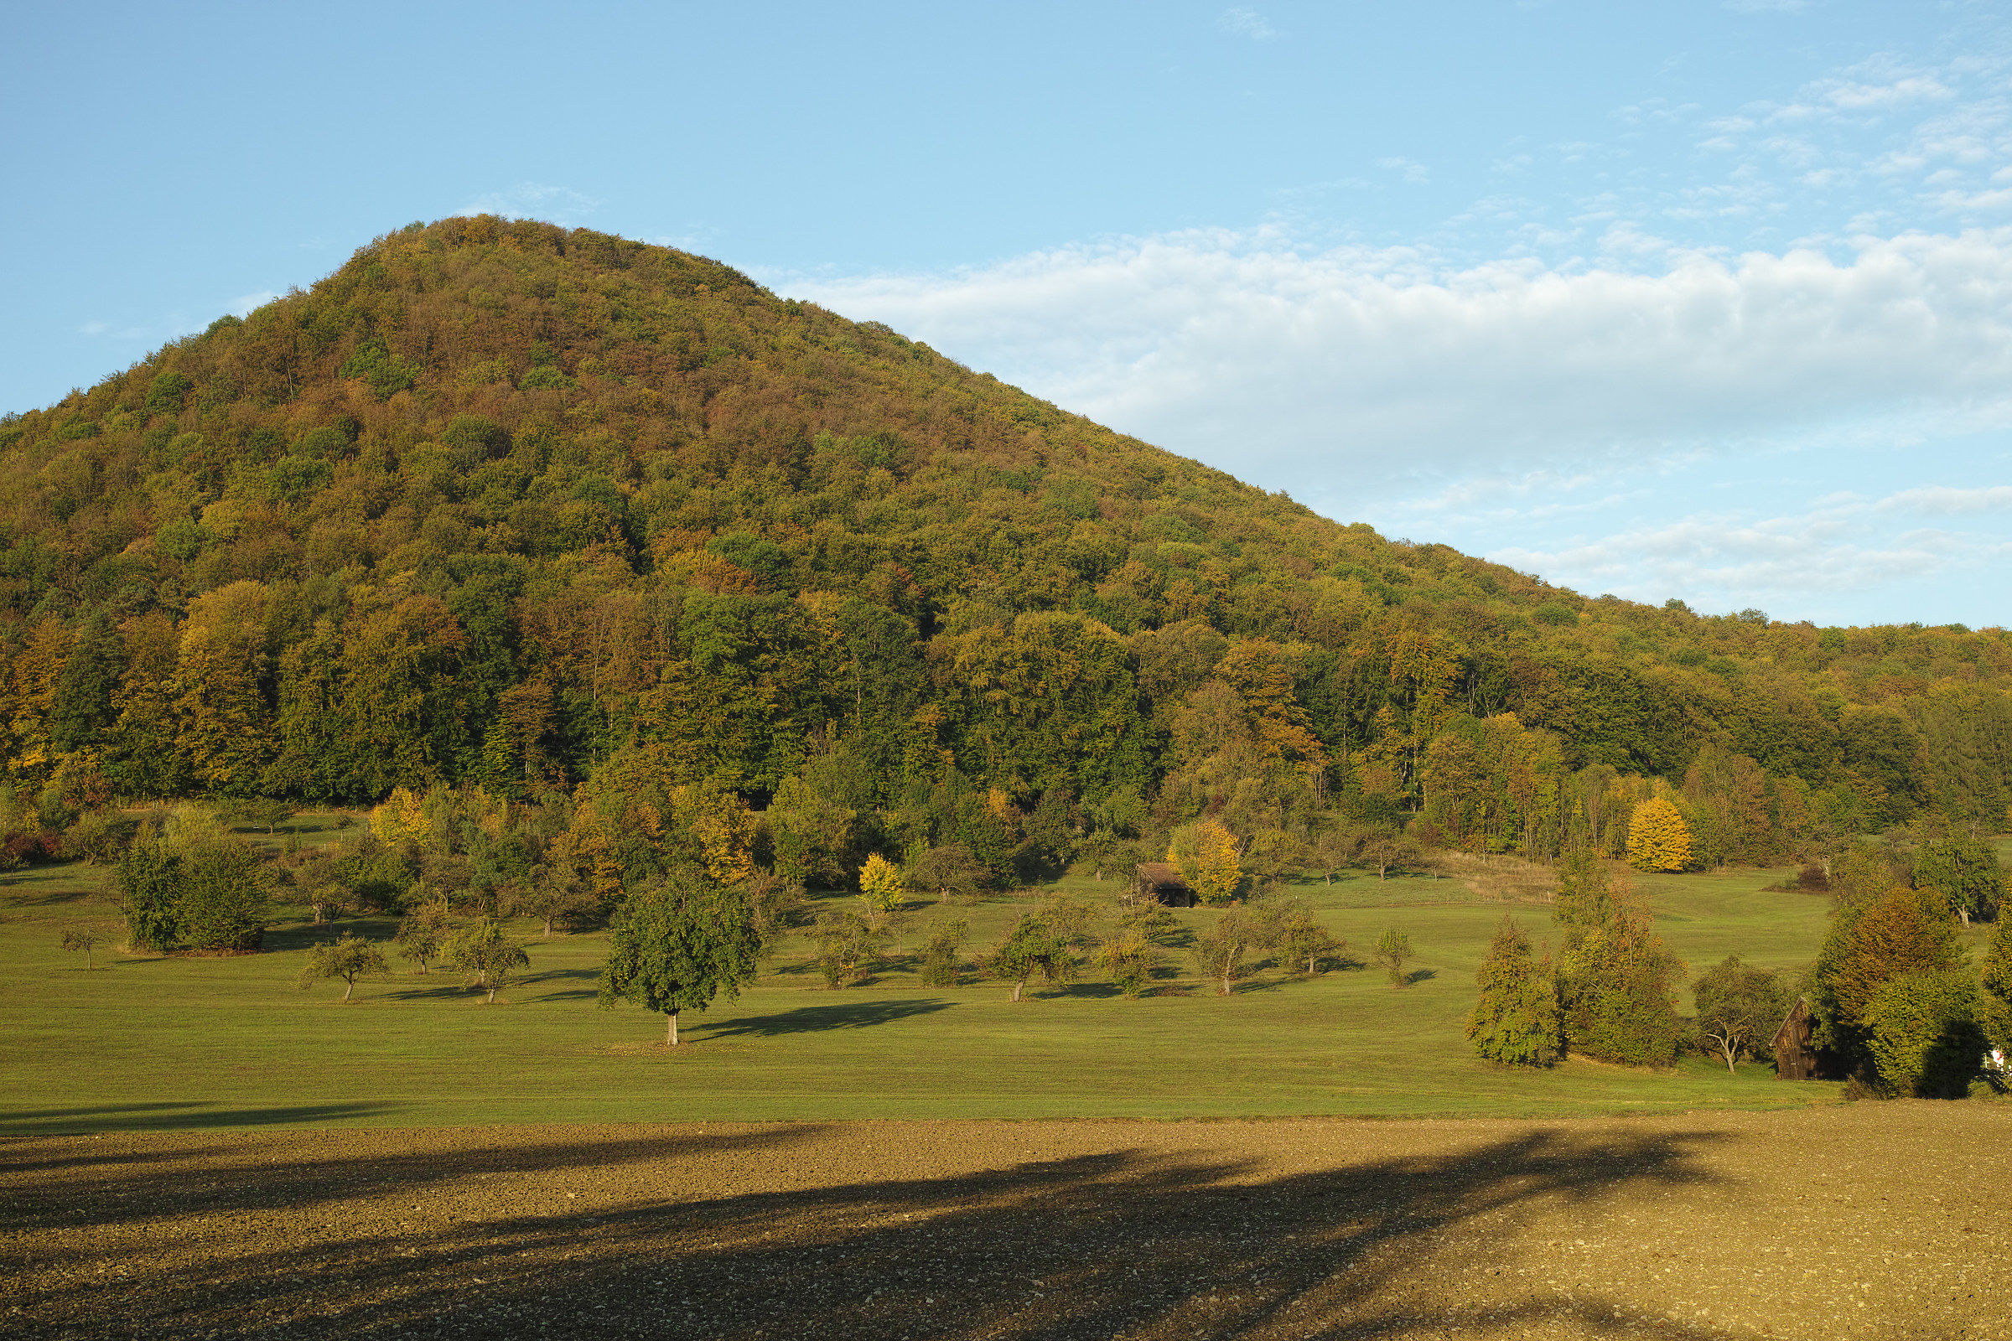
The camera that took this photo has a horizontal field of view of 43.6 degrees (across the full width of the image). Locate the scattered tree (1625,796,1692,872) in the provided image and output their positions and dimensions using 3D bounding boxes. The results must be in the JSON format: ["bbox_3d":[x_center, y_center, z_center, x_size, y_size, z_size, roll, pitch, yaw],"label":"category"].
[{"bbox_3d":[80.314,20.160,310.000,7.975,9.212,7.731,0,-4,0],"label":"scattered tree"}]

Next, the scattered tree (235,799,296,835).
[{"bbox_3d":[-100.094,19.772,340.000,8.122,4.631,7.625,0,-4,0],"label":"scattered tree"}]

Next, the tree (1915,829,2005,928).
[{"bbox_3d":[85.294,18.572,225.000,8.269,8.636,8.016,0,-4,0],"label":"tree"}]

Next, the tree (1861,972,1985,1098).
[{"bbox_3d":[47.453,18.778,130.000,5.972,6.599,5.485,0,-4,0],"label":"tree"}]

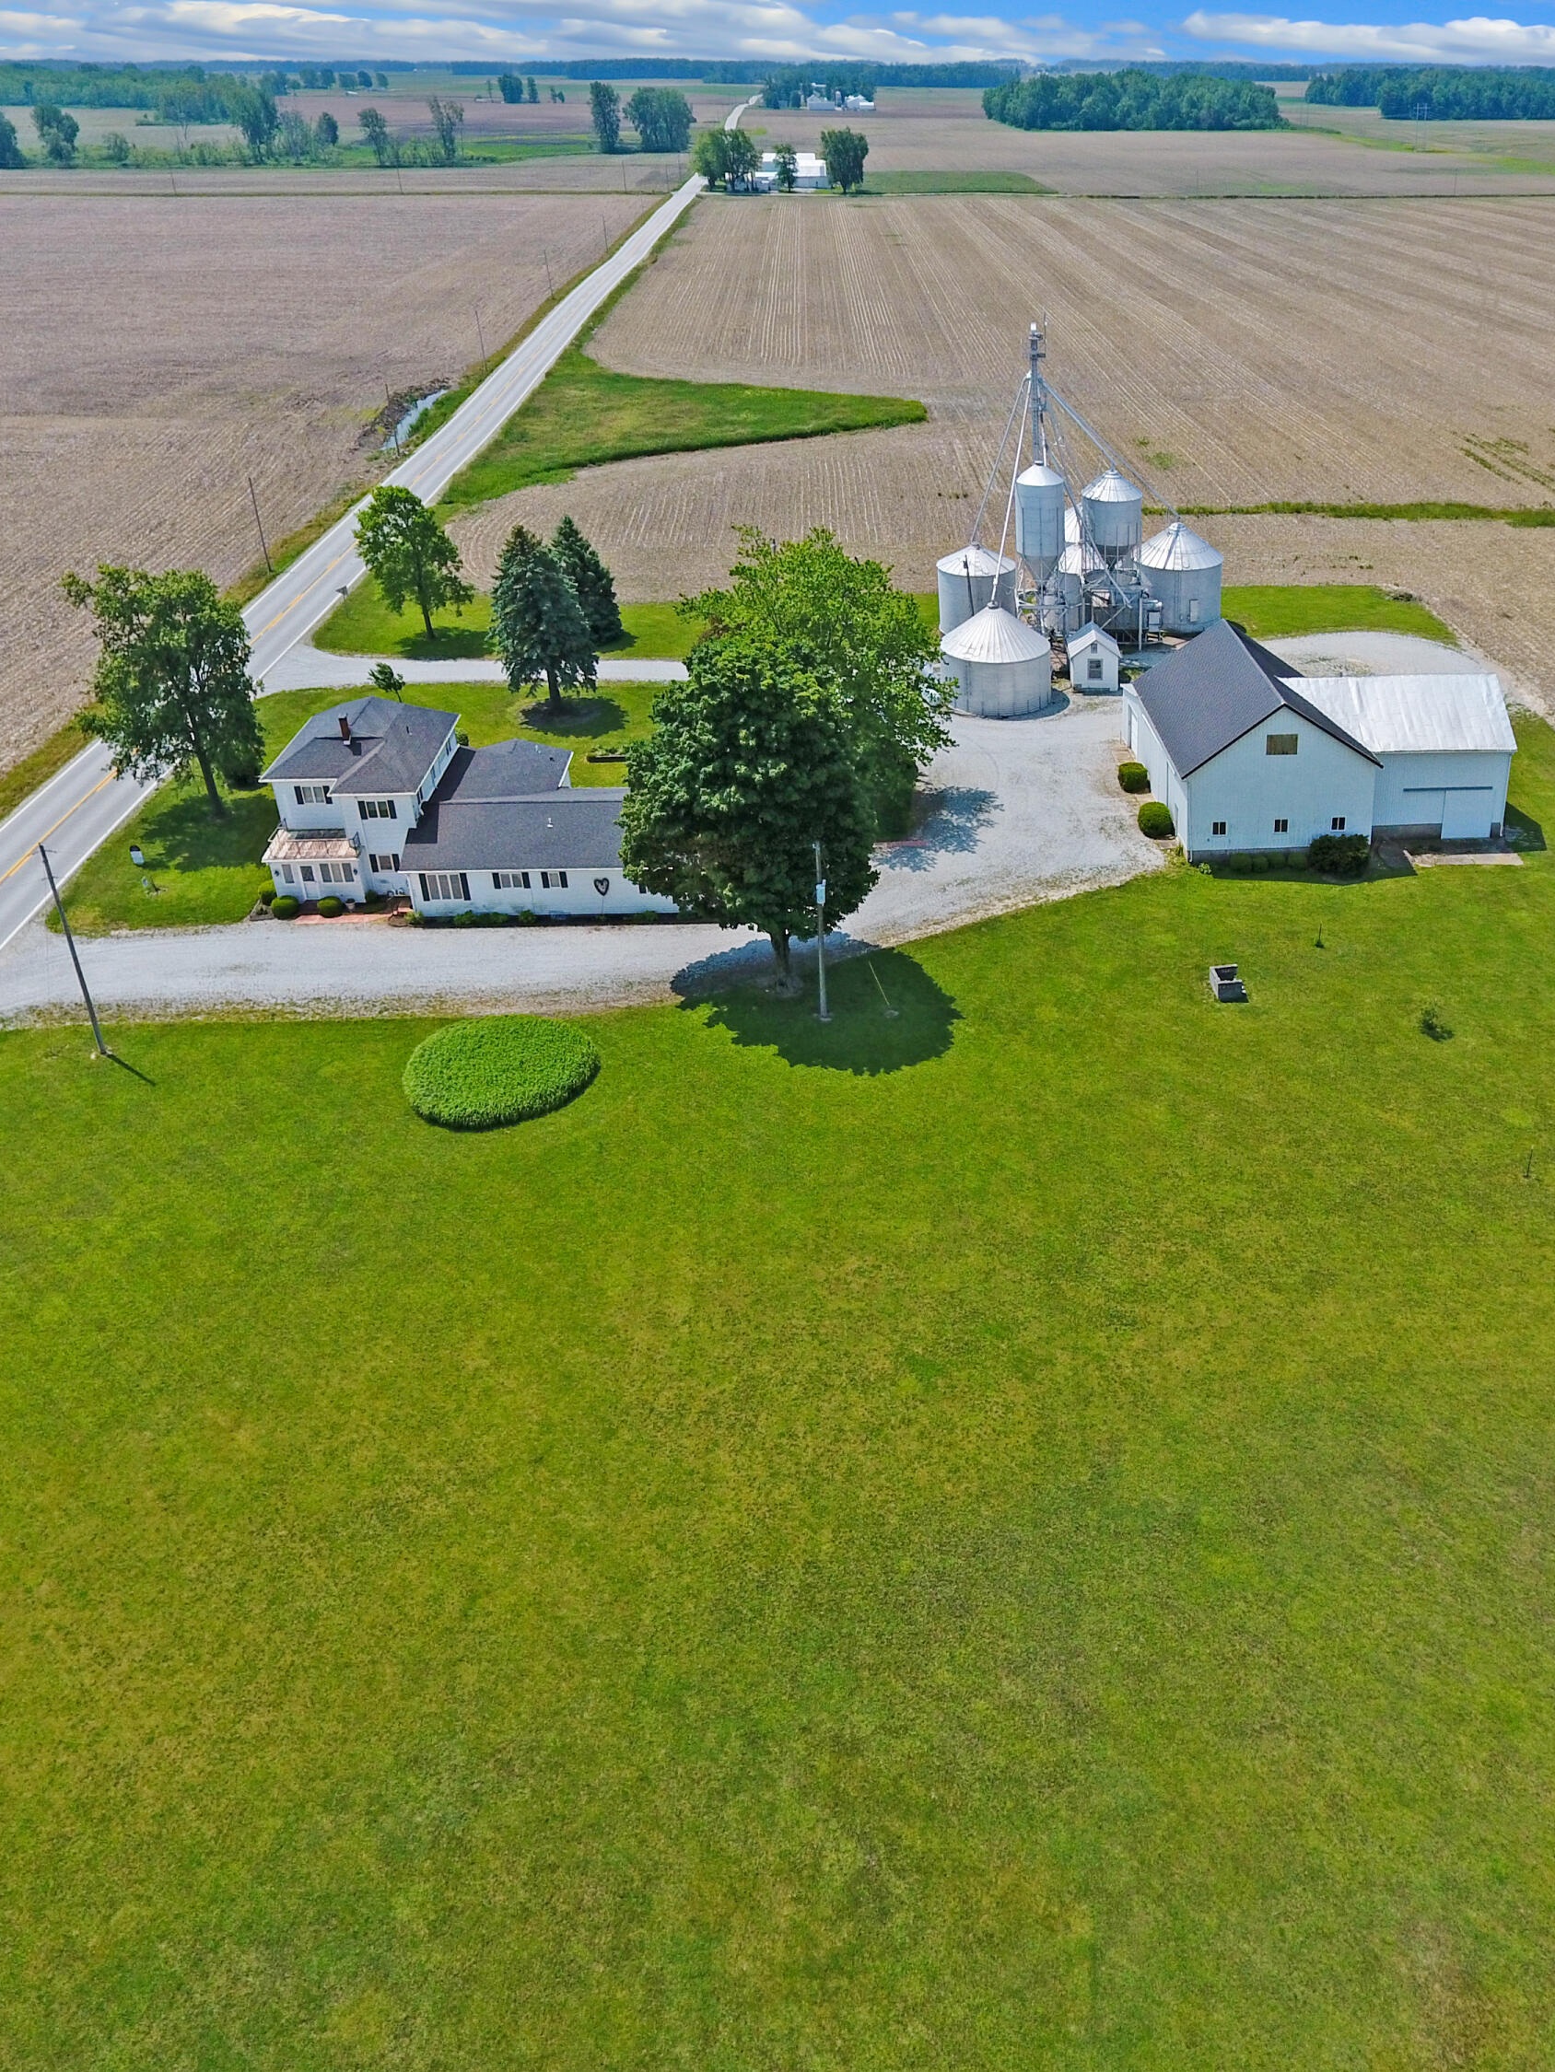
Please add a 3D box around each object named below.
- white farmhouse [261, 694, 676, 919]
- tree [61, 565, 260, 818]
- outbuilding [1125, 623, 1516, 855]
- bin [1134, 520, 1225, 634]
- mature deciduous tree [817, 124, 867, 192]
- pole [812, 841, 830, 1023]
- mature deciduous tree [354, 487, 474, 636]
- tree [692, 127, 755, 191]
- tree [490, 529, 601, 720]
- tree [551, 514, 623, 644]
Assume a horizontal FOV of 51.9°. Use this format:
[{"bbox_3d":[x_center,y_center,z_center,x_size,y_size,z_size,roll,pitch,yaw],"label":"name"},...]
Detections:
[{"bbox_3d":[-16.473,-14.156,92.093,24.482,8.362,15.616,0,32,-1],"label":"white farmhouse"},{"bbox_3d":[-35.995,-20.209,95.352,10.902,15.269,10.902,0,32,0],"label":"tree"},{"bbox_3d":[33.587,-18.899,99.154,20.497,9.057,16.309,-1,32,-1],"label":"outbuilding"},{"bbox_3d":[32.941,-37.999,131.079,7.103,8.206,7.103,0,32,0],"label":"bin"},{"bbox_3d":[23.198,-300.131,547.381,16.636,19.374,16.636,0,32,0],"label":"mature deciduous tree"},{"bbox_3d":[2.206,-4.819,75.729,0.604,9.571,0.504,0,32,0],"label":"pole"},{"bbox_3d":[-28.600,-37.519,126.932,9.329,11.727,8.863,0,32,0],"label":"mature deciduous tree"},{"bbox_3d":[-19.237,-305.963,557.252,21.102,18.985,18.215,0,32,0],"label":"tree"},{"bbox_3d":[-16.294,-28.929,112.120,7.452,12.585,7.452,0,32,0],"label":"tree"},{"bbox_3d":[-16.447,-36.806,127.879,7.144,9.712,7.144,0,32,0],"label":"tree"}]

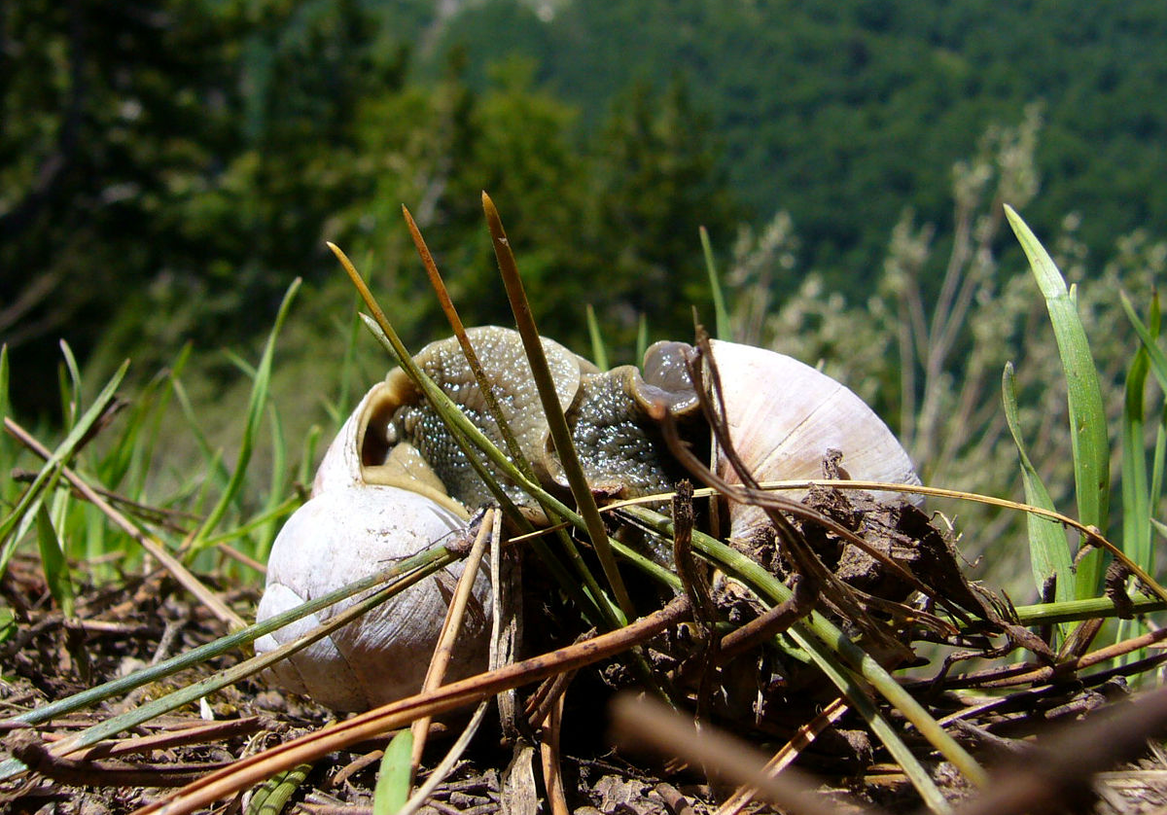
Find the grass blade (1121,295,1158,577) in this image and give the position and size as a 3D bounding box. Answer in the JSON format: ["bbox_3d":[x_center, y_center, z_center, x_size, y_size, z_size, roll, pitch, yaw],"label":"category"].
[{"bbox_3d":[0.089,0.005,0.190,0.006,0.049,0.005,0,5,0],"label":"grass blade"}]

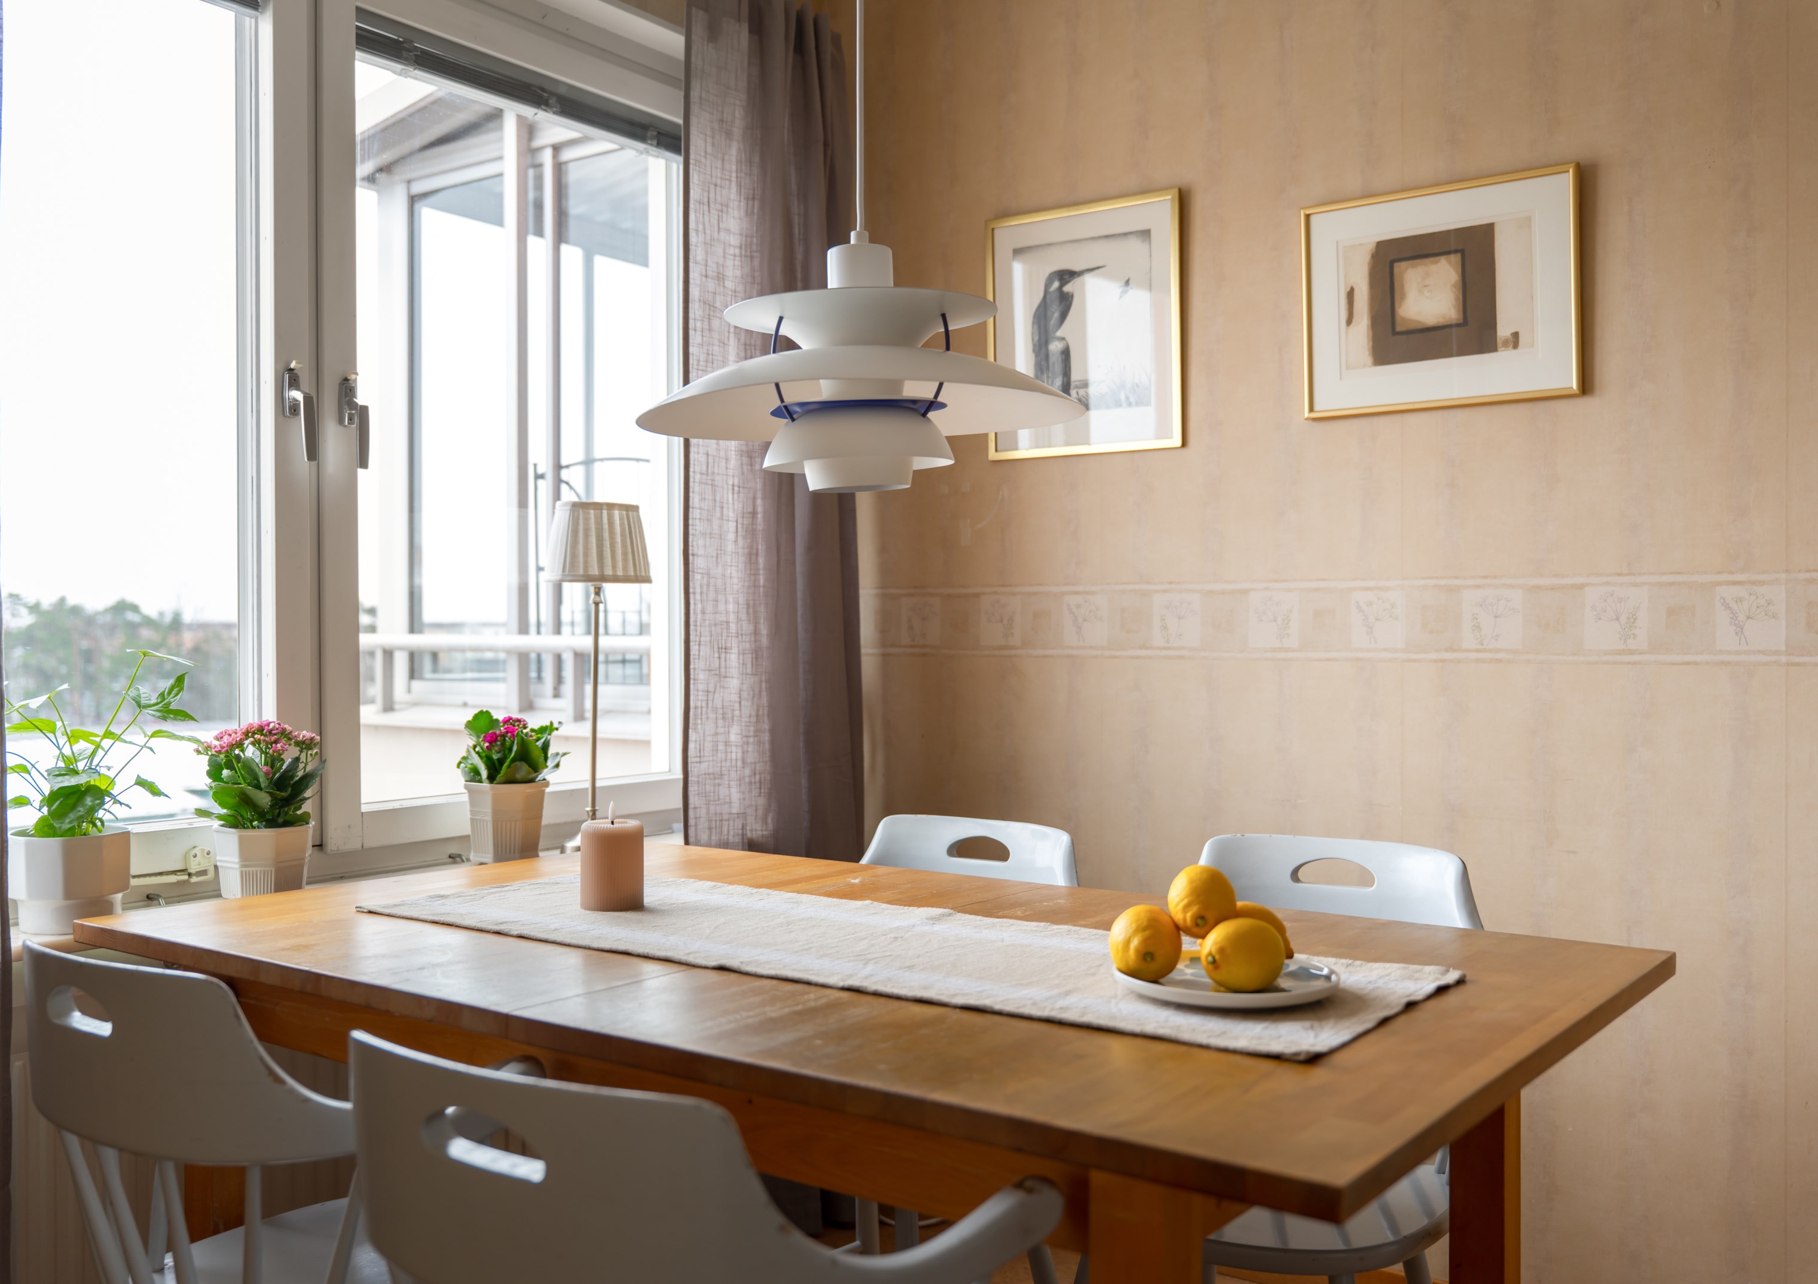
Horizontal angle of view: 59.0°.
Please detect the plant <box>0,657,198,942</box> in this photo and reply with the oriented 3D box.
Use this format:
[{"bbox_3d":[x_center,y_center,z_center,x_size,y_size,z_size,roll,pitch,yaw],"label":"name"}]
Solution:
[{"bbox_3d":[-1.014,0.181,1.985,0.240,0.338,0.260,0,0,35],"label":"plant"}]

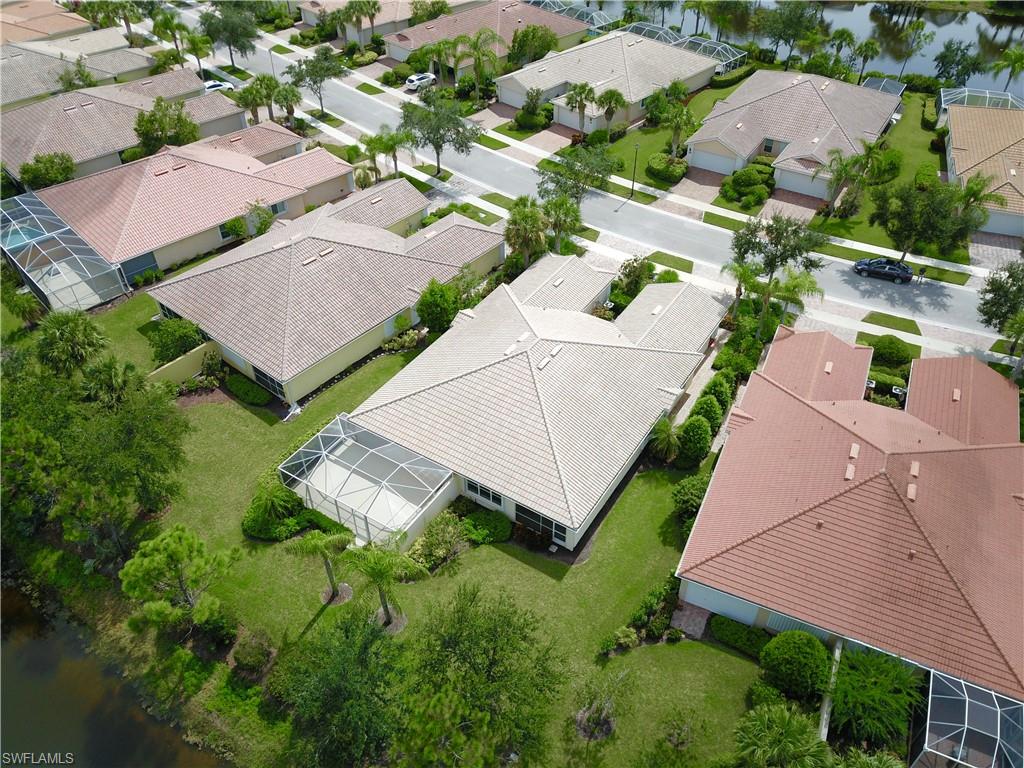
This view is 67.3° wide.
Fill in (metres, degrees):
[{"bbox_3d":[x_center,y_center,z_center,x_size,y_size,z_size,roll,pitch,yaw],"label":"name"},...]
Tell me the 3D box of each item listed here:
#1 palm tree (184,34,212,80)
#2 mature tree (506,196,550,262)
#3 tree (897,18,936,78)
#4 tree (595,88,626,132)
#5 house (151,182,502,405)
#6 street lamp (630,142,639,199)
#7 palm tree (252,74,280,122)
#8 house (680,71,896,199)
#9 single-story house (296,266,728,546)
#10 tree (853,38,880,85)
[{"bbox_3d":[-41.726,-43.816,103.227,3.613,5.956,3.613,0,41,0],"label":"palm tree"},{"bbox_3d":[1.295,-12.674,65.299,3.700,6.950,3.700,1,41,1],"label":"mature tree"},{"bbox_3d":[53.368,-44.325,102.727,4.376,8.296,4.376,-2,41,0],"label":"tree"},{"bbox_3d":[10.920,-29.711,85.676,3.500,5.840,3.500,5,41,5],"label":"tree"},{"bbox_3d":[-14.325,-10.326,62.998,16.950,6.200,24.620,29,48,28],"label":"house"},{"bbox_3d":[12.506,-21.637,78.407,0.500,5.800,0.500,-2,41,0],"label":"street lamp"},{"bbox_3d":[-28.123,-32.705,88.709,3.150,5.710,3.150,-11,43,-13],"label":"palm tree"},{"bbox_3d":[32.573,-30.751,87.723,17.450,6.322,25.227,23,46,24],"label":"house"},{"bbox_3d":[2.199,-0.841,54.653,17.850,6.200,29.000,23,47,25],"label":"single-story house"},{"bbox_3d":[45.105,-41.073,98.927,3.160,6.000,3.160,17,44,18],"label":"tree"}]

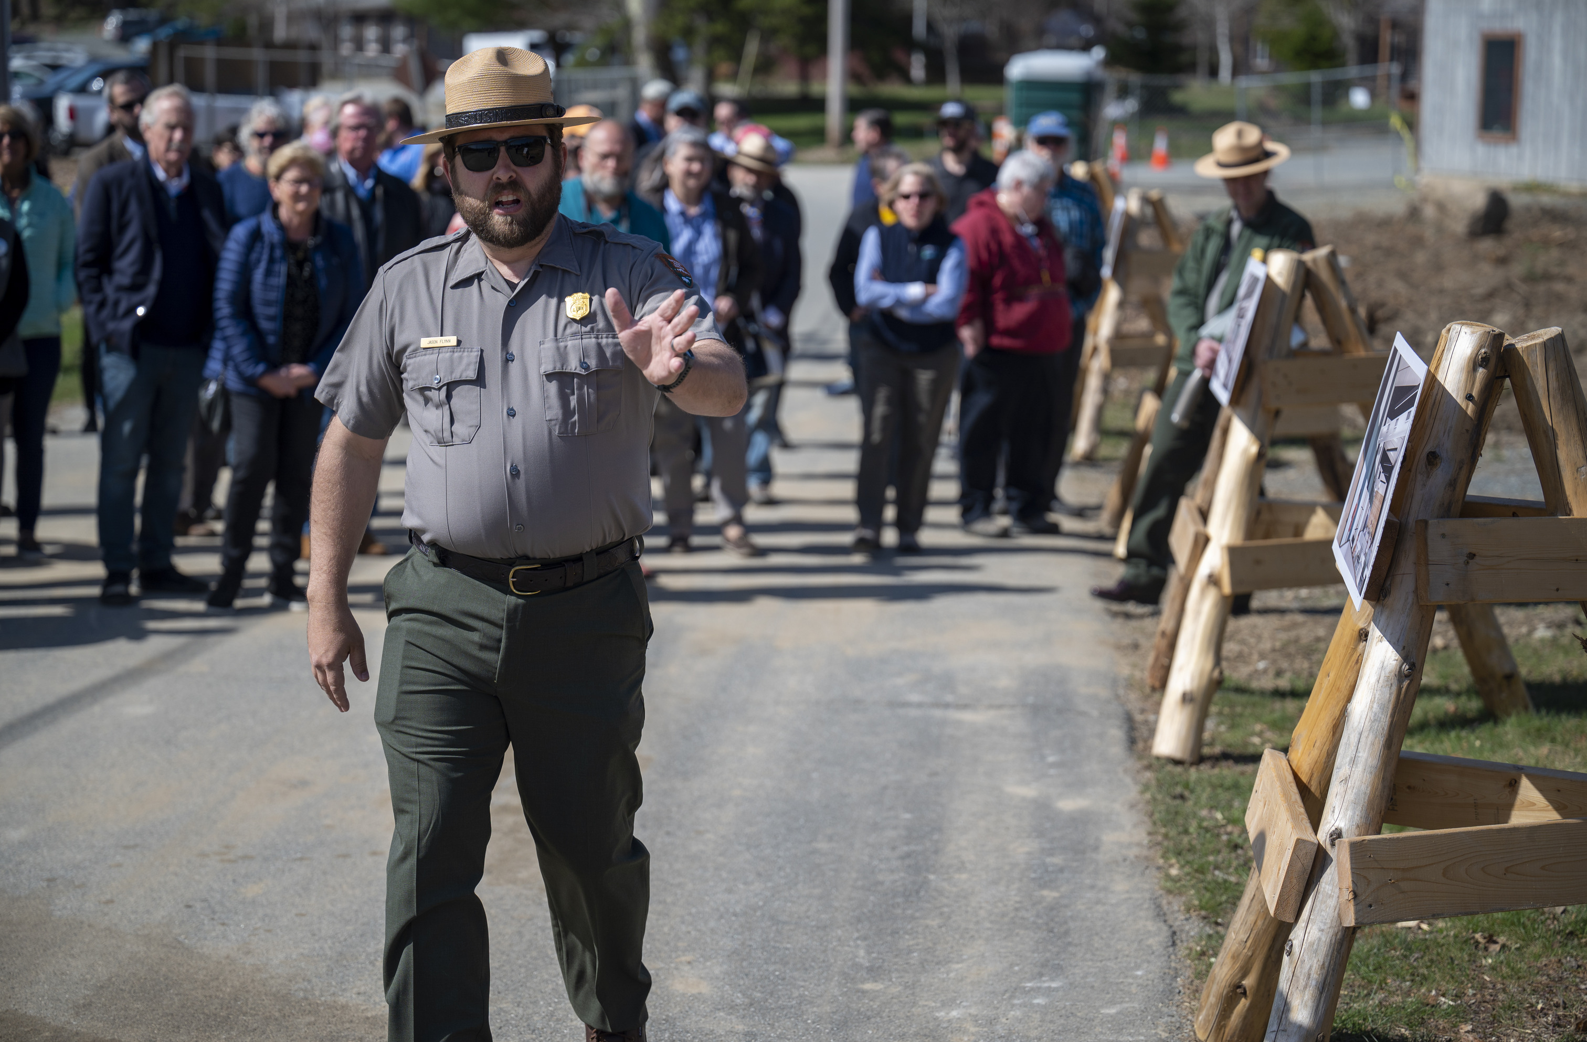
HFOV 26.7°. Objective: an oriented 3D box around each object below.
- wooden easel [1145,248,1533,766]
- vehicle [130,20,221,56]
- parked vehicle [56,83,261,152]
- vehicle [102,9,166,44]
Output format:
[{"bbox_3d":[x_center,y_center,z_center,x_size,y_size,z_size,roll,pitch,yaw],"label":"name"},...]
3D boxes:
[{"bbox_3d":[1.567,-0.108,9.735,1.060,1.420,1.220,2,7,4],"label":"wooden easel"},{"bbox_3d":[-26.714,-20.853,145.000,1.820,1.550,4.500,7,9,41],"label":"vehicle"},{"bbox_3d":[-14.328,-9.306,77.000,5.500,1.800,2.000,-2,7,-23],"label":"parked vehicle"},{"bbox_3d":[-33.586,-25.109,170.000,1.900,1.750,4.700,6,8,32],"label":"vehicle"}]

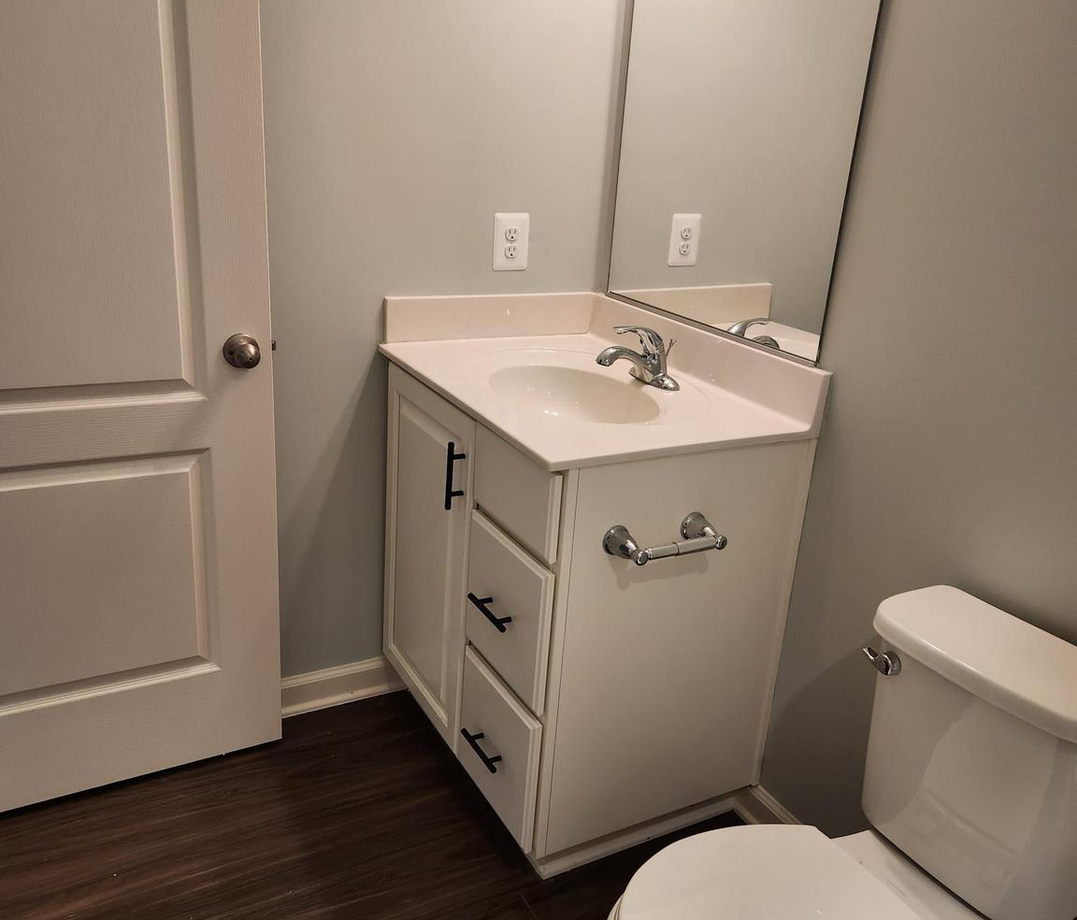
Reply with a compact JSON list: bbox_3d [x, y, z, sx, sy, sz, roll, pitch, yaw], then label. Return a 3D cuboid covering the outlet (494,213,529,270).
[{"bbox_3d":[-0.059,-0.488,2.134,0.084,0.124,0.008,-7,23,-28],"label":"outlet"}]

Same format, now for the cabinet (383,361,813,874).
[{"bbox_3d":[0.060,0.260,2.046,0.543,0.852,0.752,-7,23,-28],"label":"cabinet"}]

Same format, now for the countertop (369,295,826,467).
[{"bbox_3d":[0.084,-0.192,1.875,0.562,0.115,0.762,-7,23,-28],"label":"countertop"}]

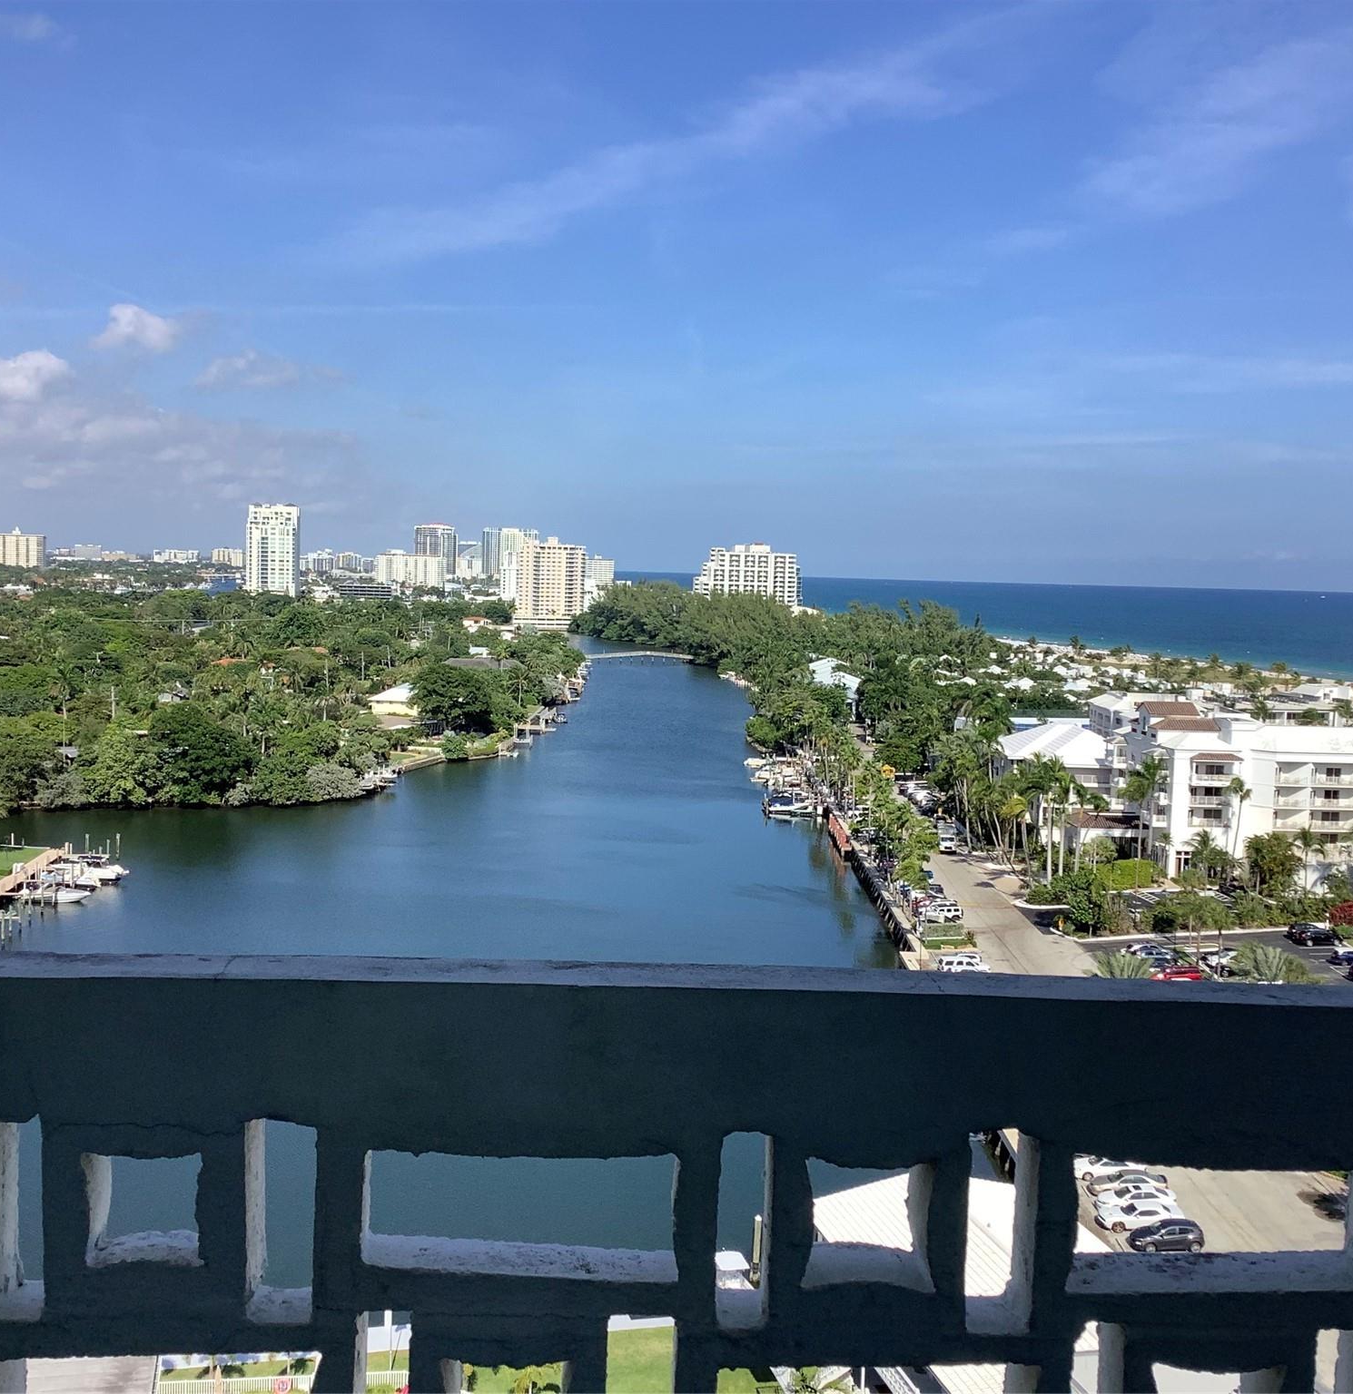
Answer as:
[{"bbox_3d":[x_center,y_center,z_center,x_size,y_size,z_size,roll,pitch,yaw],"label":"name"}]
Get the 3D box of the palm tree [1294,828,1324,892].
[{"bbox_3d":[81.396,21.075,213.790,4.200,8.800,4.200,2,4,0],"label":"palm tree"}]

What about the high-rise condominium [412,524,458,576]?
[{"bbox_3d":[-356.629,-208.605,2462.050,60.000,94.000,42.000,1,4,-4],"label":"high-rise condominium"}]

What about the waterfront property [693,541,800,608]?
[{"bbox_3d":[41.041,-61.778,970.000,63.000,50.000,28.000,2,4,4],"label":"waterfront property"}]

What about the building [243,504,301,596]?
[{"bbox_3d":[-282.283,-96.183,1161.678,35.000,75.000,26.000,1,4,-7],"label":"building"}]

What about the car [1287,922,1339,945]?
[{"bbox_3d":[66.650,24.988,174.299,4.850,1.680,1.950,1,4,-8],"label":"car"}]

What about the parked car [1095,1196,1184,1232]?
[{"bbox_3d":[26.821,29.993,96.490,4.950,1.440,1.920,1,4,-5],"label":"parked car"}]

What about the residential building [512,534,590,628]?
[{"bbox_3d":[-77.353,-68.668,1012.897,43.000,56.000,24.000,1,4,-3],"label":"residential building"}]

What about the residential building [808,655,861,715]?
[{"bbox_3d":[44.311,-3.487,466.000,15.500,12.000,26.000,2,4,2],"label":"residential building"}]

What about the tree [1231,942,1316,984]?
[{"bbox_3d":[55.837,26.090,156.953,7.000,6.000,7.000,2,4,0],"label":"tree"}]

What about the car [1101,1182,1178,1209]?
[{"bbox_3d":[28.978,31.629,104.765,4.800,1.460,1.840,1,4,-4],"label":"car"}]

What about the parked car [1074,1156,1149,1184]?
[{"bbox_3d":[26.997,29.386,104.567,4.780,1.410,1.860,1,4,-5],"label":"parked car"}]

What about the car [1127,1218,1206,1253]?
[{"bbox_3d":[29.290,32.006,99.372,4.300,1.570,1.800,1,4,-4],"label":"car"}]

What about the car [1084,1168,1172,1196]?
[{"bbox_3d":[27.329,29.621,101.464,4.680,1.440,1.840,1,4,-5],"label":"car"}]

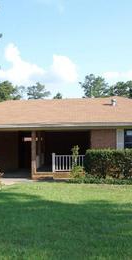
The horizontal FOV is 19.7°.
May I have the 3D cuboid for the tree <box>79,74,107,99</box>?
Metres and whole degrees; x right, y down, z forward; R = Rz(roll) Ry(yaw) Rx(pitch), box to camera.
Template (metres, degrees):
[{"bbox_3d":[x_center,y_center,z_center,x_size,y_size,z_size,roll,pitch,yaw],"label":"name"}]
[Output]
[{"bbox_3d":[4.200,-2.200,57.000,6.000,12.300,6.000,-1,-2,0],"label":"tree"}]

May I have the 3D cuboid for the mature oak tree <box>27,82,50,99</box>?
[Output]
[{"bbox_3d":[-4.100,-1.600,58.000,5.500,11.400,5.500,-1,-2,0],"label":"mature oak tree"}]

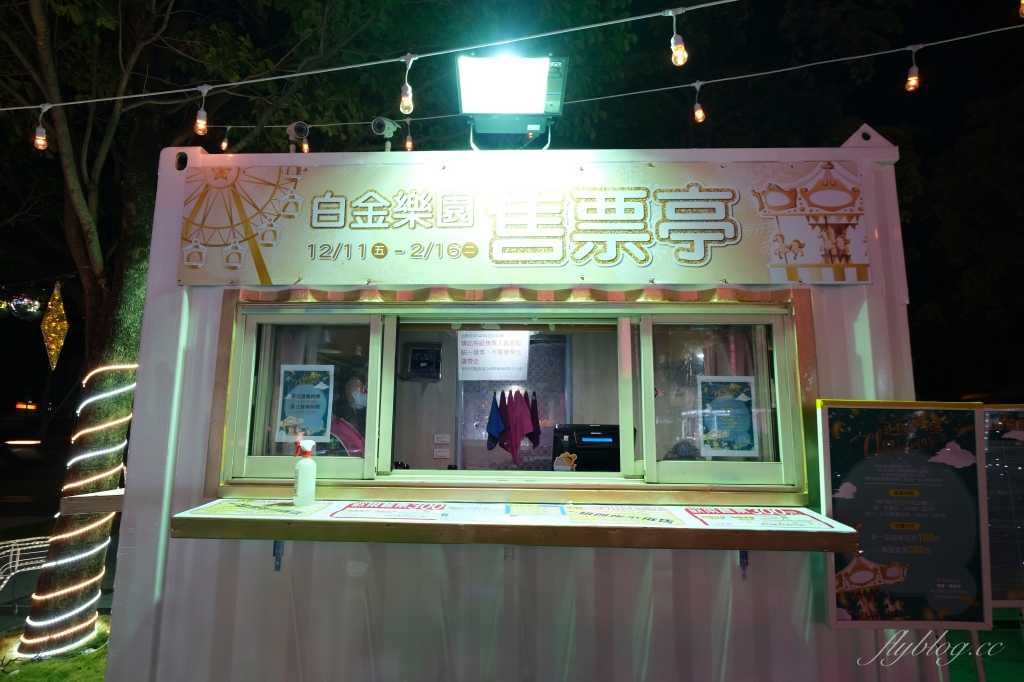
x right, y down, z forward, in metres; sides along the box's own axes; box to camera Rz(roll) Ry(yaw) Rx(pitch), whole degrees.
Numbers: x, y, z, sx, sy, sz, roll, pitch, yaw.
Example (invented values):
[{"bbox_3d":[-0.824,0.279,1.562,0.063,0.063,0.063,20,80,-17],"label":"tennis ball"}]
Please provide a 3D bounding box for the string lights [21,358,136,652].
[{"bbox_3d":[-2.900,1.080,3.870,0.480,1.820,0.440,0,-8,2],"label":"string lights"}]

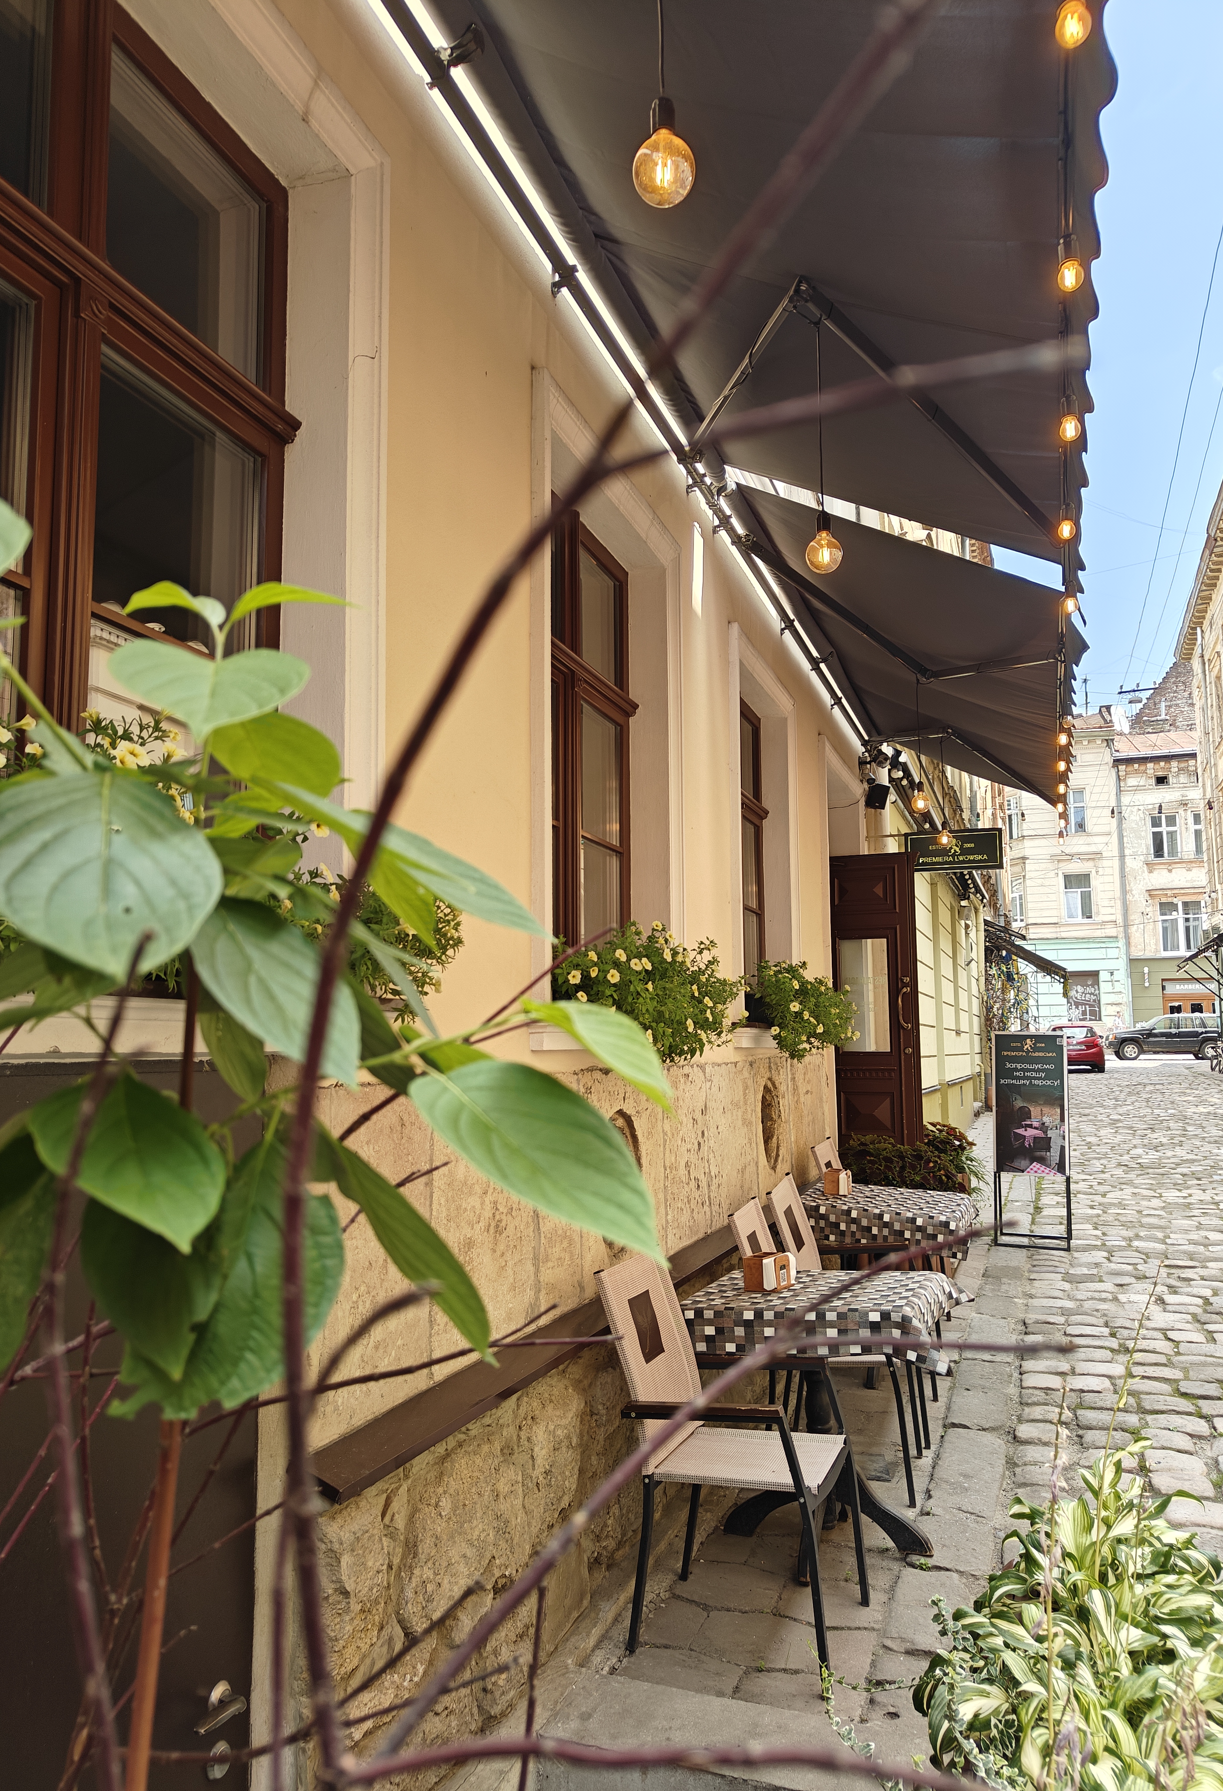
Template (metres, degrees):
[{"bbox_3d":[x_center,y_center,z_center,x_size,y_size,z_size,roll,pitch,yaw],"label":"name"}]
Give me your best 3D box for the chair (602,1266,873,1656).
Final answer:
[{"bbox_3d":[0.340,1.495,3.397,0.620,0.920,0.500,-3,-7,20],"label":"chair"}]

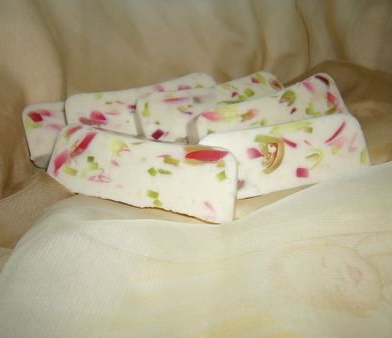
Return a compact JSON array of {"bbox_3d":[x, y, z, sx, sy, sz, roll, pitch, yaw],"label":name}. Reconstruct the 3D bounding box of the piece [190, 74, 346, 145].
[{"bbox_3d":[0.041,-0.028,0.262,0.096,0.036,0.018,-21,11,-18],"label":"piece"}]

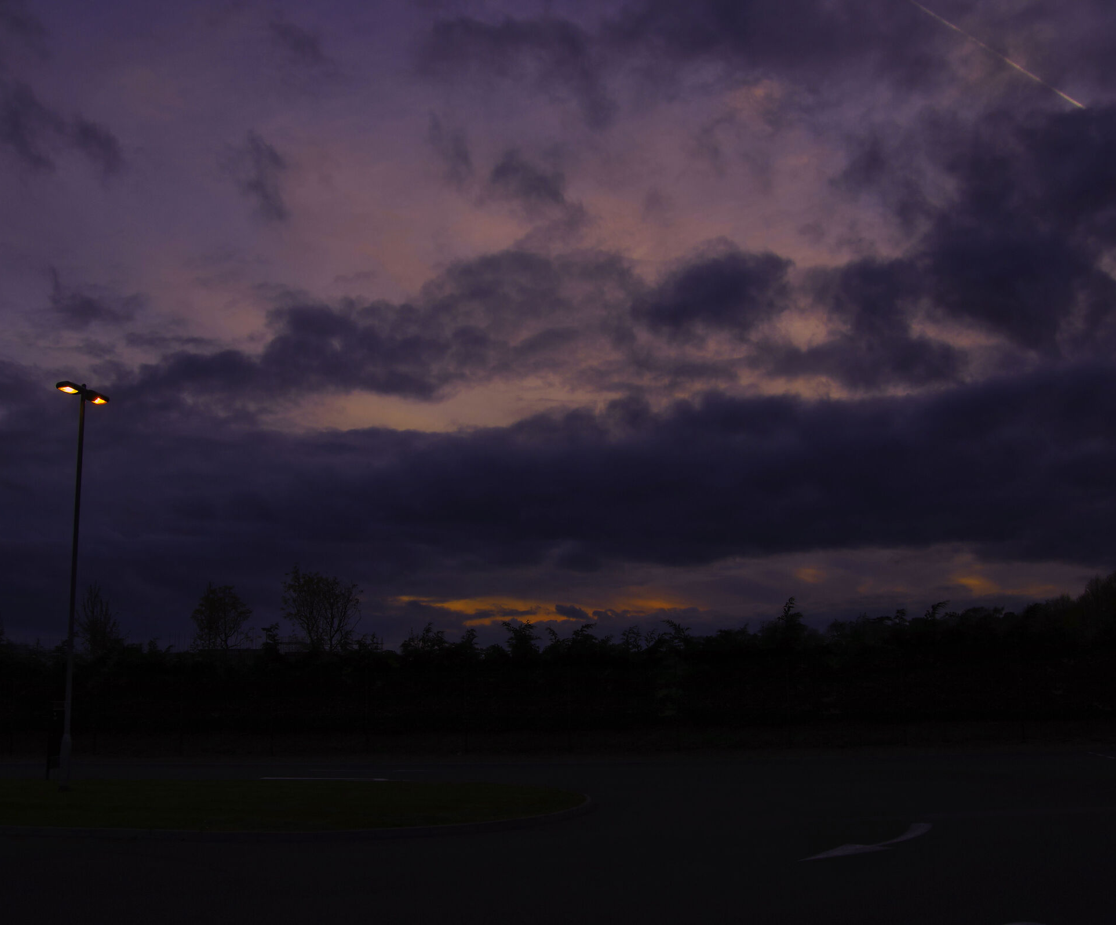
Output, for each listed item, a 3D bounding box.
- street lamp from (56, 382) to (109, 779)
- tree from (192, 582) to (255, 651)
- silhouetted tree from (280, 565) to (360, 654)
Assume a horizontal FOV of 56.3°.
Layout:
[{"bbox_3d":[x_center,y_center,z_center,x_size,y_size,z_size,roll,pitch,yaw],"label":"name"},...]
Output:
[{"bbox_3d":[-9.689,2.342,21.022,0.350,8.150,1.300,-7,-12,24],"label":"street lamp"},{"bbox_3d":[-13.426,7.760,41.355,2.309,5.931,2.309,2,-12,-18],"label":"tree"},{"bbox_3d":[-9.057,7.040,39.434,2.727,6.354,2.727,1,-11,-13],"label":"silhouetted tree"}]

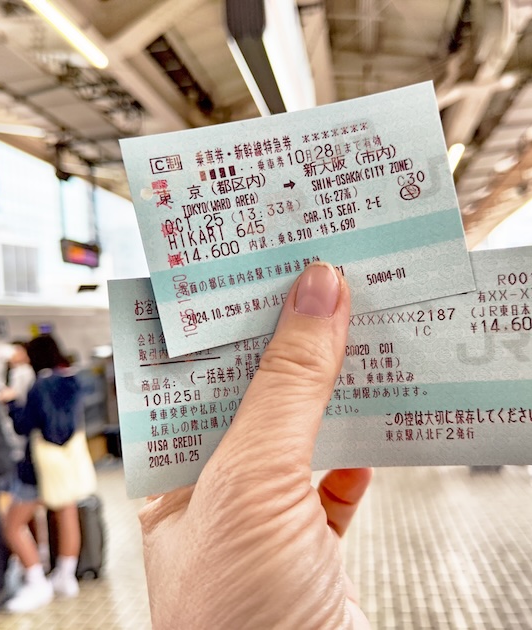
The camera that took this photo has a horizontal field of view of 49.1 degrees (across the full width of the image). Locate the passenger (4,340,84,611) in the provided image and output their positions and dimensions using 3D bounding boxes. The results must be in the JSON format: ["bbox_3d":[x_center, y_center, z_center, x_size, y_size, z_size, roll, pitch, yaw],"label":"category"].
[{"bbox_3d":[-1.330,0.913,3.530,0.400,1.570,0.430,-4,-1,26],"label":"passenger"}]

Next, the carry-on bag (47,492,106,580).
[{"bbox_3d":[-1.262,1.443,3.880,0.345,0.515,0.230,-4,-1,39],"label":"carry-on bag"}]

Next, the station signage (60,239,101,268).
[{"bbox_3d":[-3.140,-1.034,9.833,0.120,0.350,1.160,-4,-1,9],"label":"station signage"}]

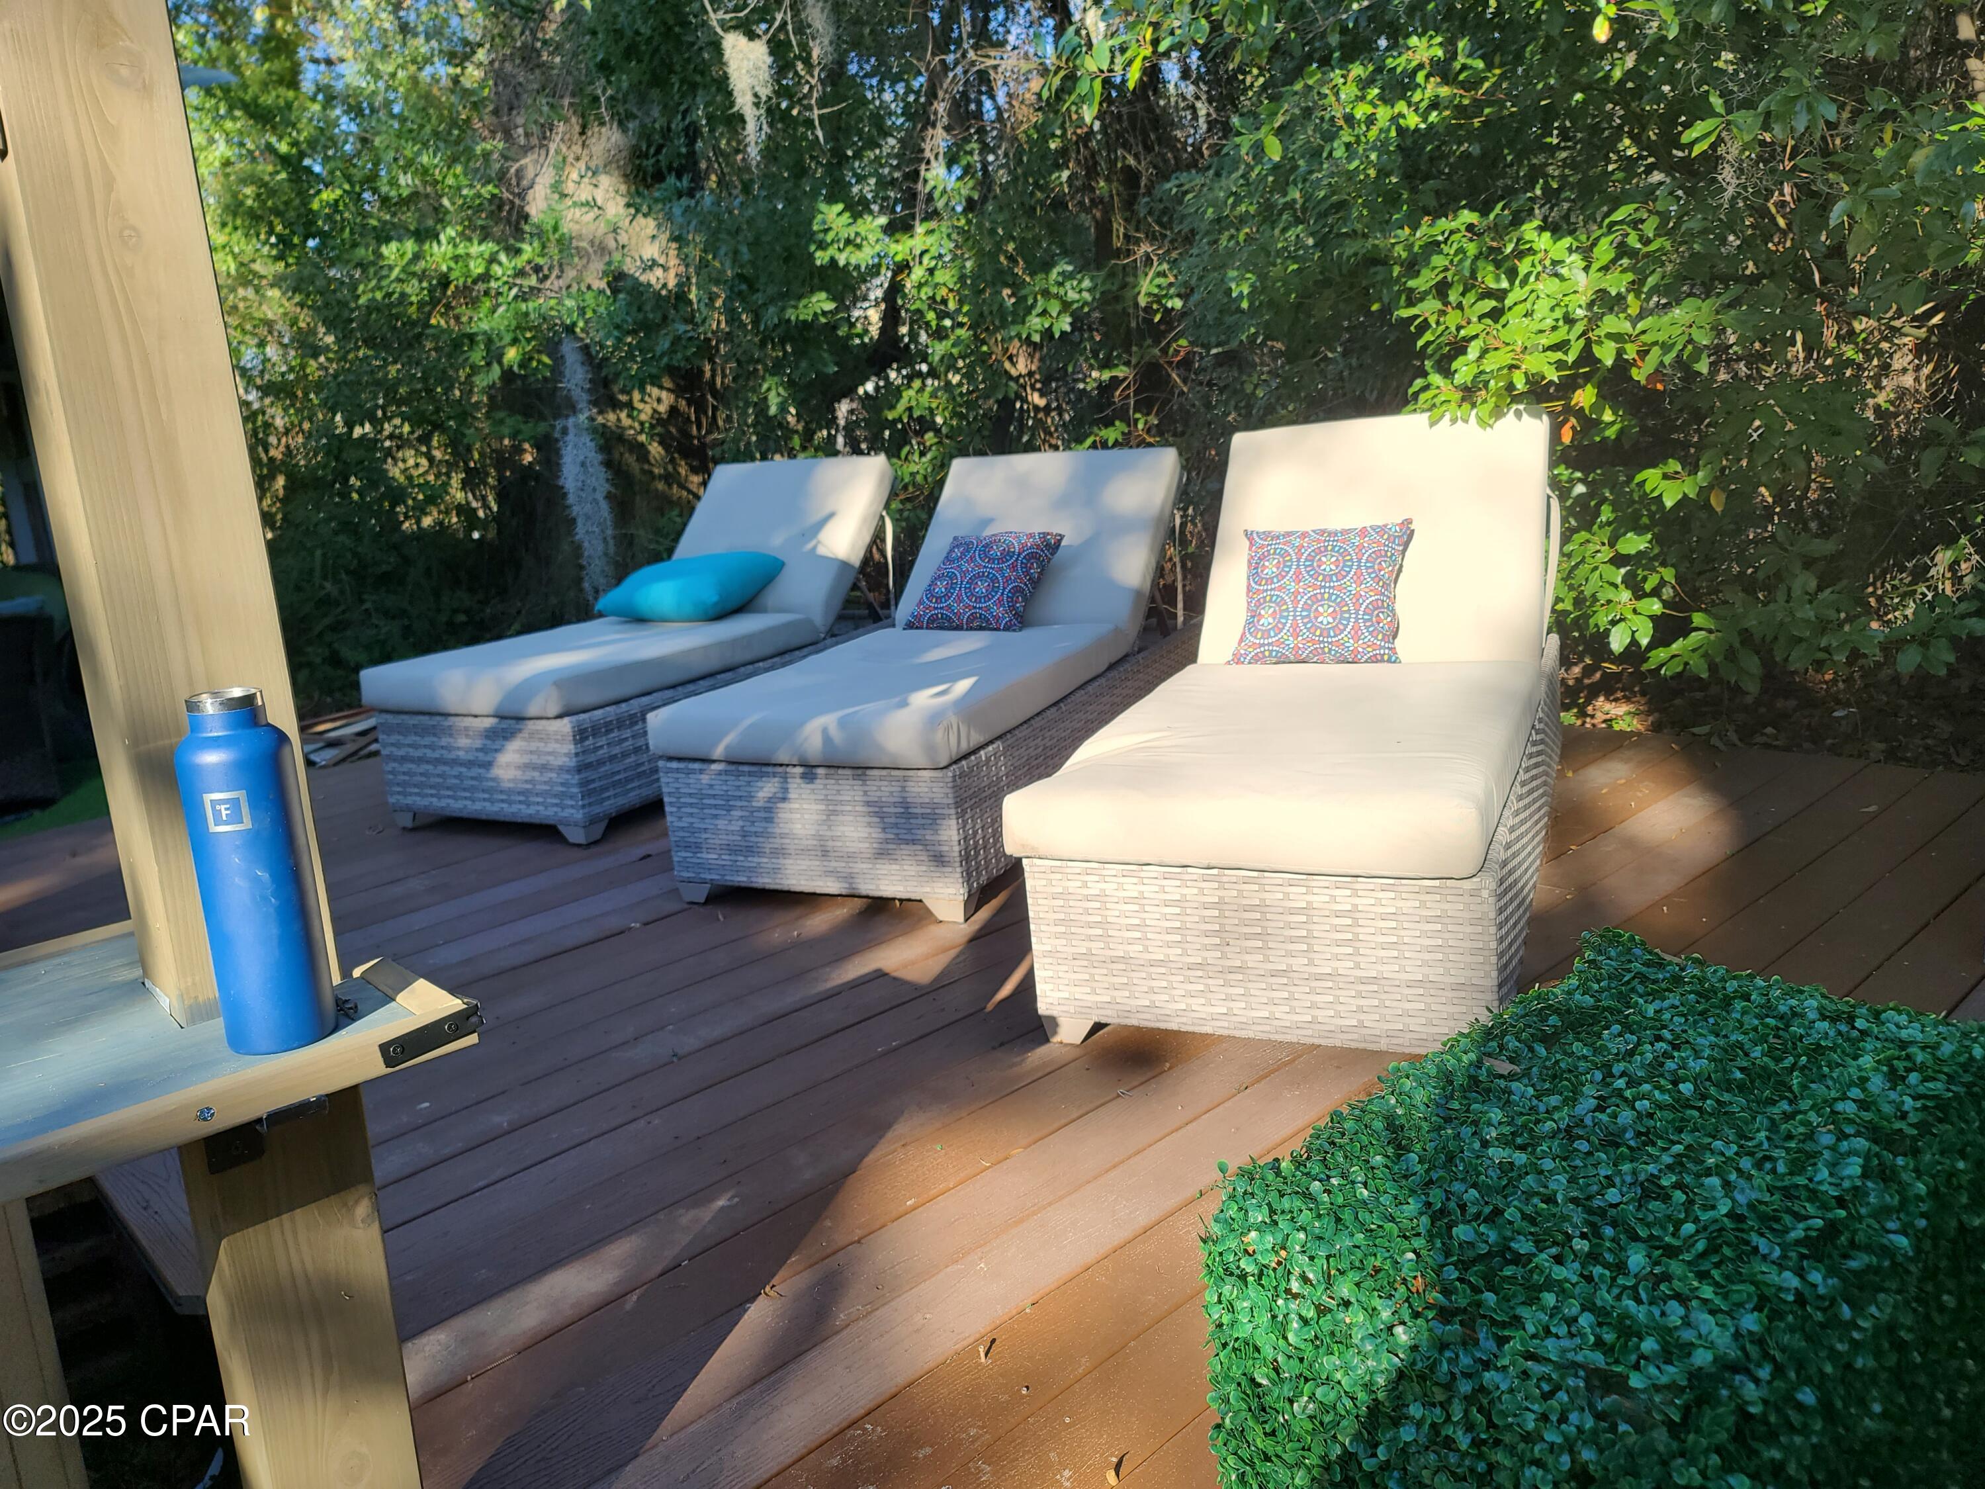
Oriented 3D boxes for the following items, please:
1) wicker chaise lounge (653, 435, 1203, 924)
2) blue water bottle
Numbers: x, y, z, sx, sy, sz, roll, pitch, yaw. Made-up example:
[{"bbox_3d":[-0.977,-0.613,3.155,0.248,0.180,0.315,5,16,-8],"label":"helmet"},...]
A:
[{"bbox_3d":[-0.046,-0.307,4.026,0.770,0.920,2.030,1,15,24],"label":"wicker chaise lounge"},{"bbox_3d":[-0.571,0.096,1.111,0.080,0.275,0.080,-6,13,-12],"label":"blue water bottle"}]

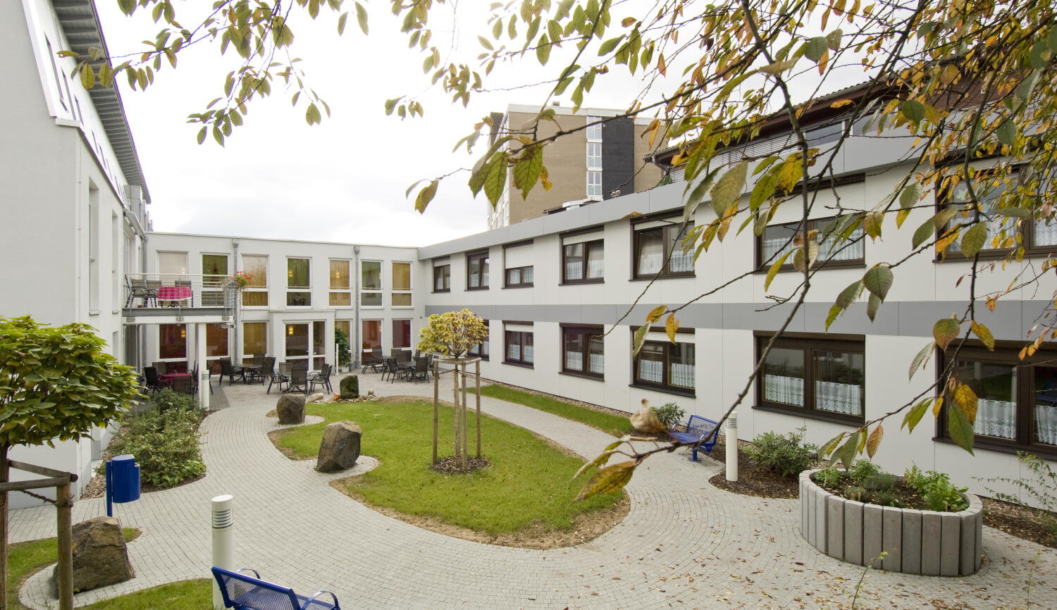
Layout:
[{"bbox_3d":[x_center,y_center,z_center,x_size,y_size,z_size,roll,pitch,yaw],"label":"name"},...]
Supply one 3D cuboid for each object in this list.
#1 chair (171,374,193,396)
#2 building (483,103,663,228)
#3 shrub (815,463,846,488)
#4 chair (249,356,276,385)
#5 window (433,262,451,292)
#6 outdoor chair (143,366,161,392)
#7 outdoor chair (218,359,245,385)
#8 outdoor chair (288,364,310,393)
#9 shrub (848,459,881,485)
[{"bbox_3d":[-11.170,2.664,17.065,0.570,1.020,0.660,0,0,-36],"label":"chair"},{"bbox_3d":[4.420,-8.113,63.451,16.600,22.800,21.000,0,0,-10],"label":"building"},{"bbox_3d":[4.087,2.307,7.127,0.330,0.270,0.320,0,0,30],"label":"shrub"},{"bbox_3d":[-10.669,2.668,21.333,0.680,1.020,0.580,0,0,35],"label":"chair"},{"bbox_3d":[-4.220,-1.352,25.809,0.150,1.550,2.050,0,0,-33],"label":"window"},{"bbox_3d":[-12.400,2.517,17.585,0.570,0.980,0.660,0,0,27],"label":"outdoor chair"},{"bbox_3d":[-11.954,2.674,21.371,0.580,1.020,0.680,0,0,30],"label":"outdoor chair"},{"bbox_3d":[-8.014,2.652,18.461,0.570,1.020,0.660,0,0,-25],"label":"outdoor chair"},{"bbox_3d":[4.688,2.299,7.344,0.360,0.280,0.340,0,0,33],"label":"shrub"}]

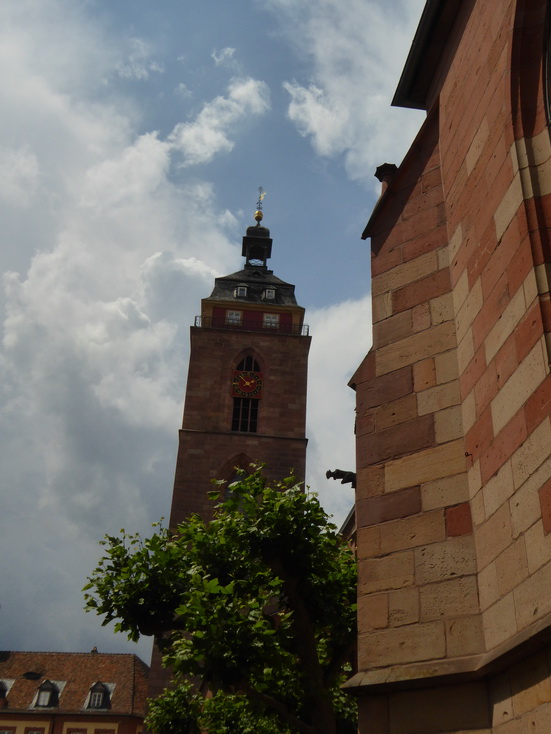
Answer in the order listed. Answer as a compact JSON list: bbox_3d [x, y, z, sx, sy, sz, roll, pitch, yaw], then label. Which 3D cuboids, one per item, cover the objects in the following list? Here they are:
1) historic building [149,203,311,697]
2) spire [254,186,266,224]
[{"bbox_3d":[-2.687,7.068,62.126,9.700,56.400,9.700,5,-32,-2],"label":"historic building"},{"bbox_3d":[-1.456,-15.681,76.183,1.150,4.964,0.950,5,-32,-2],"label":"spire"}]

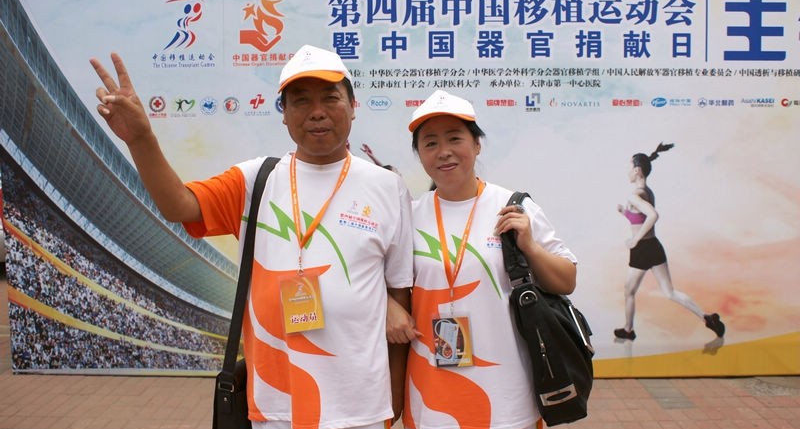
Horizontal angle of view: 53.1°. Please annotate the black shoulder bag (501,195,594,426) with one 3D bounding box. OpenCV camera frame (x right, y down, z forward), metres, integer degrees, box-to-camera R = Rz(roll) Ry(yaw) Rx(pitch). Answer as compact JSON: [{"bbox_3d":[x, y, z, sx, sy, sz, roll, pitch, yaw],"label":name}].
[{"bbox_3d":[0.388,0.208,2.060,0.170,0.550,0.340,-12,4,15],"label":"black shoulder bag"}]

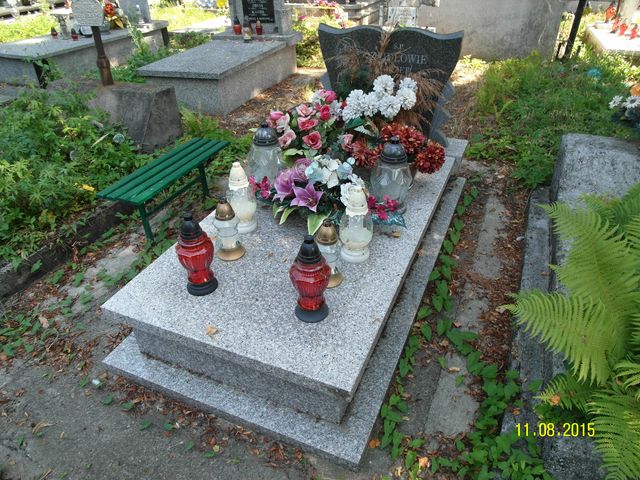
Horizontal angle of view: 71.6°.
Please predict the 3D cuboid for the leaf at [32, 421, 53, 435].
[{"bbox_3d":[-0.950,0.643,1.527,0.067,0.012,0.033,-21,39,-24],"label":"leaf"}]

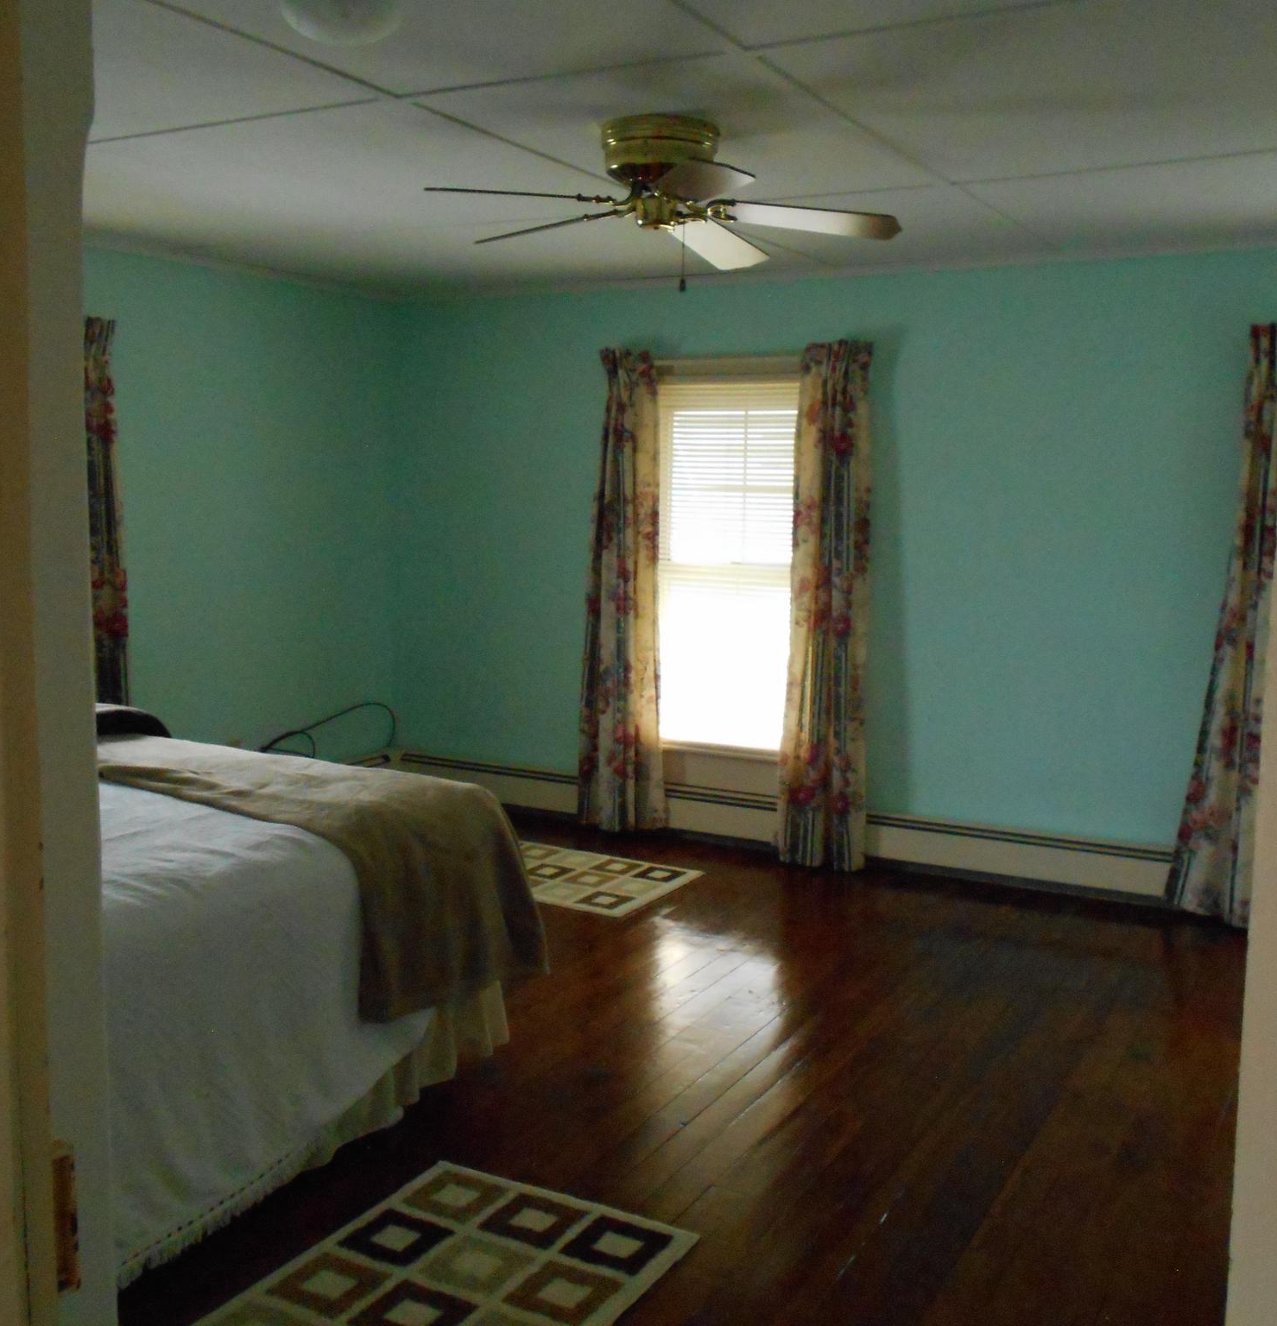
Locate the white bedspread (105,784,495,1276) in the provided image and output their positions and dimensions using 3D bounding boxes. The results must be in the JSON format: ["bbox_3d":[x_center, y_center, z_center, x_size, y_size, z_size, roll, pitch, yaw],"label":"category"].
[{"bbox_3d":[-1.457,0.702,3.098,1.620,0.770,1.950,5,9,29],"label":"white bedspread"}]

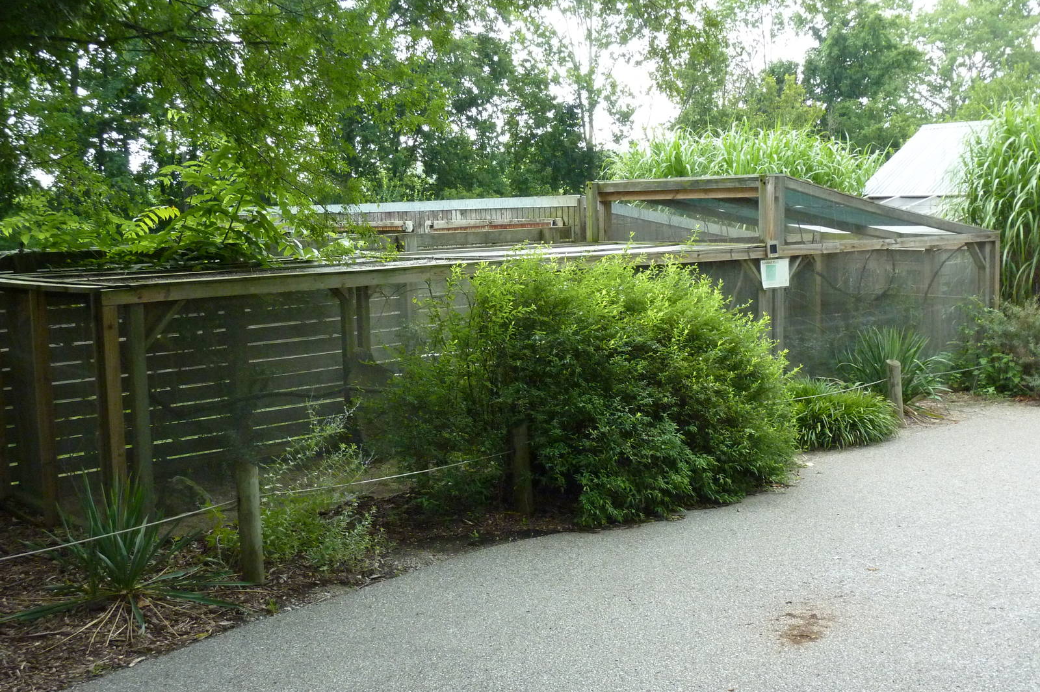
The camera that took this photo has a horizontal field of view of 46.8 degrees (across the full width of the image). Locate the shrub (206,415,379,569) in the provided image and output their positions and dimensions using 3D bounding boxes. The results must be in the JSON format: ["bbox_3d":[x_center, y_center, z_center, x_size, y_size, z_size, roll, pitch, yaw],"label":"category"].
[{"bbox_3d":[-1.146,0.731,6.150,0.870,0.700,0.720,-2,5,-6],"label":"shrub"}]

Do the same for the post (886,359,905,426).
[{"bbox_3d":[3.017,0.365,9.650,0.105,0.540,0.105,-2,5,0],"label":"post"}]

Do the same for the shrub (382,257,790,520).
[{"bbox_3d":[0.409,0.155,7.700,2.500,1.470,2.150,-2,5,0],"label":"shrub"}]

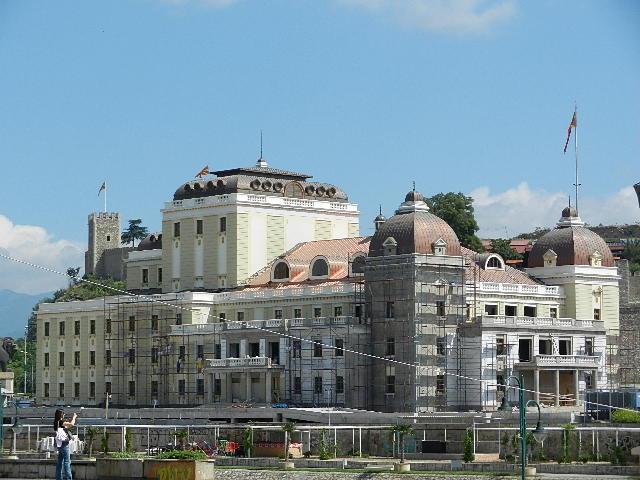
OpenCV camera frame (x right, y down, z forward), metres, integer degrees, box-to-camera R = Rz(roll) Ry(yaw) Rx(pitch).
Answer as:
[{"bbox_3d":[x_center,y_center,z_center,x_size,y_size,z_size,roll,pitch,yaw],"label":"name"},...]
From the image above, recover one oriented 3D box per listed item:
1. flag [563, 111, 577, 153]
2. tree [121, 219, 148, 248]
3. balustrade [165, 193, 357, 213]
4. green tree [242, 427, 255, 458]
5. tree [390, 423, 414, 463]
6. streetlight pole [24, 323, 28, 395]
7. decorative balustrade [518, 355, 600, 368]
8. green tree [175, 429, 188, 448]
[{"bbox_3d":[52.113,-22.569,408.523,2.710,8.726,1.200,0,-5,0],"label":"flag"},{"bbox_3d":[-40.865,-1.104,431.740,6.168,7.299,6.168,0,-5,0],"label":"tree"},{"bbox_3d":[-6.755,-3.581,227.109,17.726,1.200,13.637,4,-7,-40],"label":"balustrade"},{"bbox_3d":[-5.735,16.240,157.183,0.962,2.553,0.900,0,-5,0],"label":"green tree"},{"bbox_3d":[6.072,14.904,144.250,1.767,2.929,1.767,0,-5,0],"label":"tree"},{"bbox_3d":[-37.377,15.751,249.577,0.800,9.853,0.500,0,-5,0],"label":"streetlight pole"},{"bbox_3d":[22.679,11.611,186.059,8.878,1.200,2.600,4,-7,-40],"label":"decorative balustrade"},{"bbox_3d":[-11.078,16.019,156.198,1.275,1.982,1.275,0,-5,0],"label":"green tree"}]

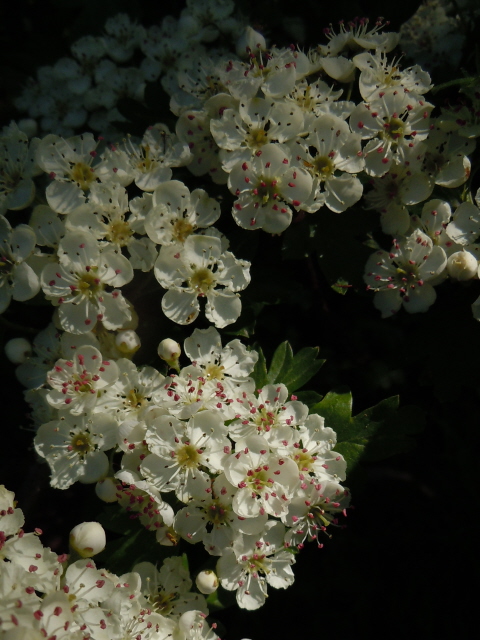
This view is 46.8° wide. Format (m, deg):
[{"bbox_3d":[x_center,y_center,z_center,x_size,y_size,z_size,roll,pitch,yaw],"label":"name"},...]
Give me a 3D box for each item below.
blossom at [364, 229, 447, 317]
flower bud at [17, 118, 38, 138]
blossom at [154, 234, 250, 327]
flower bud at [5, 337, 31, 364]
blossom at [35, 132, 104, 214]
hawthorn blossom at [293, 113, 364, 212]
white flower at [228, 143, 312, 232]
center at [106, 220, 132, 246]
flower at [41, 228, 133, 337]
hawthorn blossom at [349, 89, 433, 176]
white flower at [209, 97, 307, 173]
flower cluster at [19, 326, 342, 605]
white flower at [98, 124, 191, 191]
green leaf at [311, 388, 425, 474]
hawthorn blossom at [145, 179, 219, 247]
[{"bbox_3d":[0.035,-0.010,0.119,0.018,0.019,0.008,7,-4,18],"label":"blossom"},{"bbox_3d":[-0.056,-0.050,0.145,0.005,0.005,0.005,0,18,0],"label":"flower bud"},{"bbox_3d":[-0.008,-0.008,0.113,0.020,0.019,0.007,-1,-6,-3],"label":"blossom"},{"bbox_3d":[-0.053,0.007,0.132,0.006,0.006,0.006,0,18,0],"label":"flower bud"},{"bbox_3d":[-0.038,-0.033,0.125,0.016,0.018,0.008,2,-6,6],"label":"blossom"},{"bbox_3d":[0.019,-0.034,0.119,0.018,0.021,0.009,-4,-5,-12],"label":"hawthorn blossom"},{"bbox_3d":[0.006,-0.027,0.115,0.017,0.018,0.008,0,2,0],"label":"white flower"},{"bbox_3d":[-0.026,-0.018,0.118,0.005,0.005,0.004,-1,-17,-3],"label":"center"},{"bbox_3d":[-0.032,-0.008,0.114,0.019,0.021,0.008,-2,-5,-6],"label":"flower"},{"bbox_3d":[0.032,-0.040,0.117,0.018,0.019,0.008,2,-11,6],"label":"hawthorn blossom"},{"bbox_3d":[0.004,-0.039,0.119,0.019,0.017,0.008,0,-21,0],"label":"white flower"},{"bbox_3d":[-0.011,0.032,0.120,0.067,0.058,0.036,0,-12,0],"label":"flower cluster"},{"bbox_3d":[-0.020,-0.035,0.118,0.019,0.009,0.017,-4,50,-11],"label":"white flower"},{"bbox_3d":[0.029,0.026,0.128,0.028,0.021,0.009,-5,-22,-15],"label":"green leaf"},{"bbox_3d":[-0.013,-0.022,0.121,0.016,0.016,0.008,0,-15,0],"label":"hawthorn blossom"}]

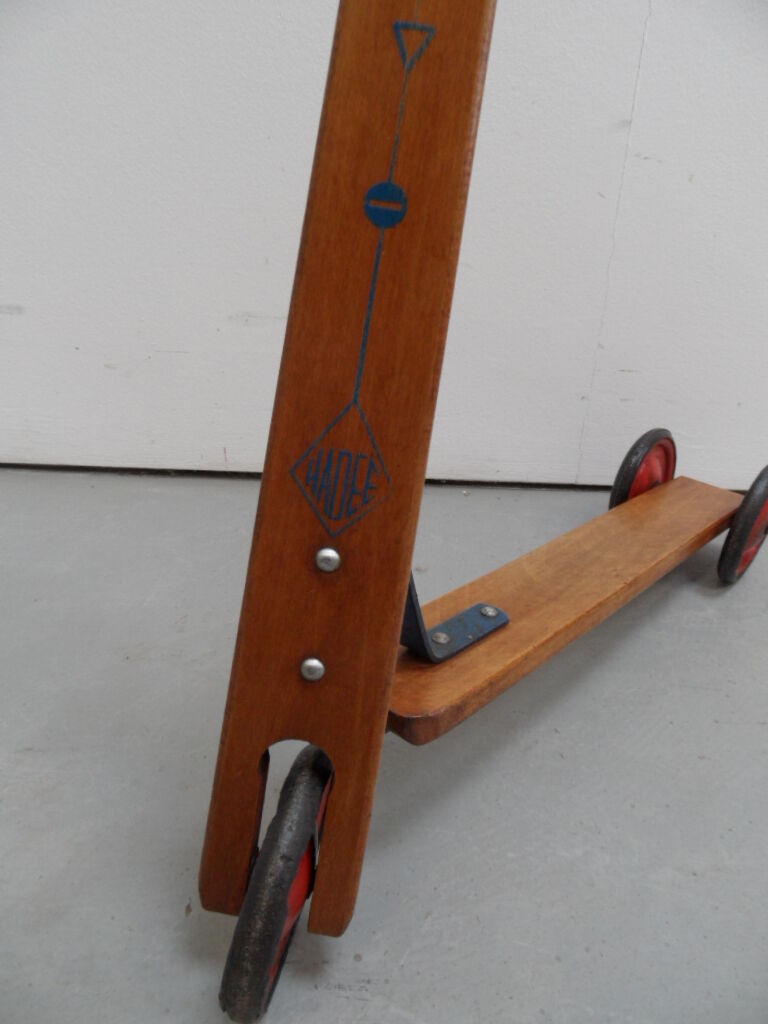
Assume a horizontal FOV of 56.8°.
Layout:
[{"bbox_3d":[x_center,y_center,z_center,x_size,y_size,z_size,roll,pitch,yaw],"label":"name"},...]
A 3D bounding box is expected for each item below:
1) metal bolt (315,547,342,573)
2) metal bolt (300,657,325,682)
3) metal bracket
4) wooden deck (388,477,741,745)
[{"bbox_3d":[-0.030,0.025,0.371,0.013,0.013,0.006,9,-3,6],"label":"metal bolt"},{"bbox_3d":[-0.038,0.082,0.368,0.013,0.013,0.006,9,-3,6],"label":"metal bolt"},{"bbox_3d":[0.049,0.056,0.547,0.032,0.113,0.174,27,32,36],"label":"metal bracket"},{"bbox_3d":[0.218,0.060,0.749,0.096,0.028,0.688,27,32,36],"label":"wooden deck"}]

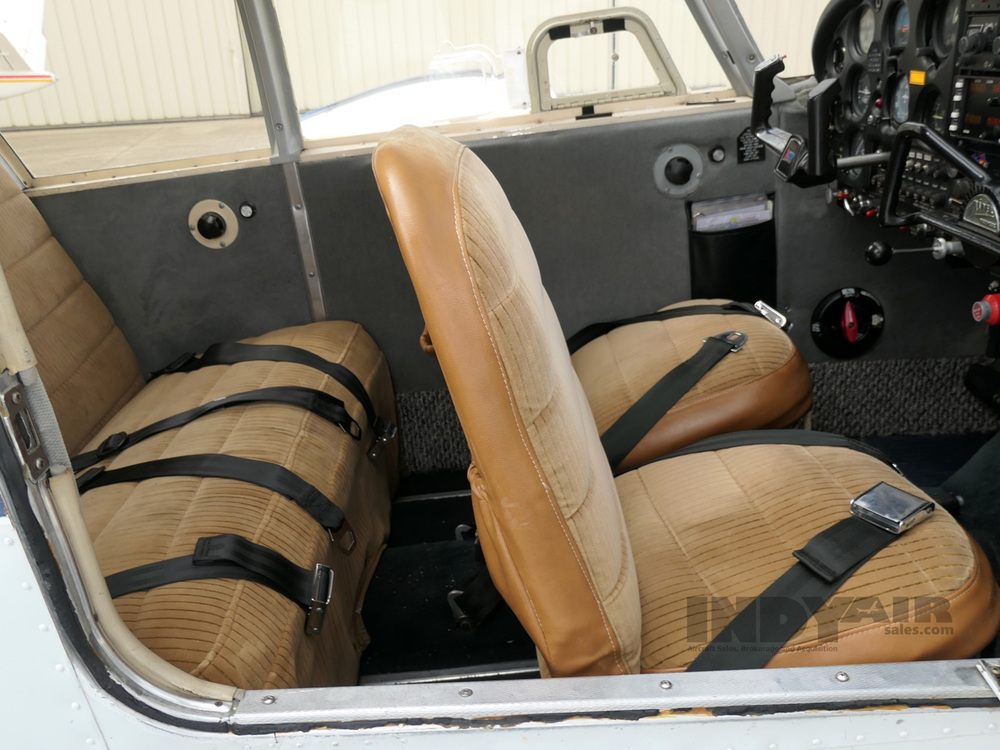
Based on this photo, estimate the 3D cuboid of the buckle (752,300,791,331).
[{"bbox_3d":[0.509,-0.111,1.397,0.063,0.018,0.057,45,20,27],"label":"buckle"}]

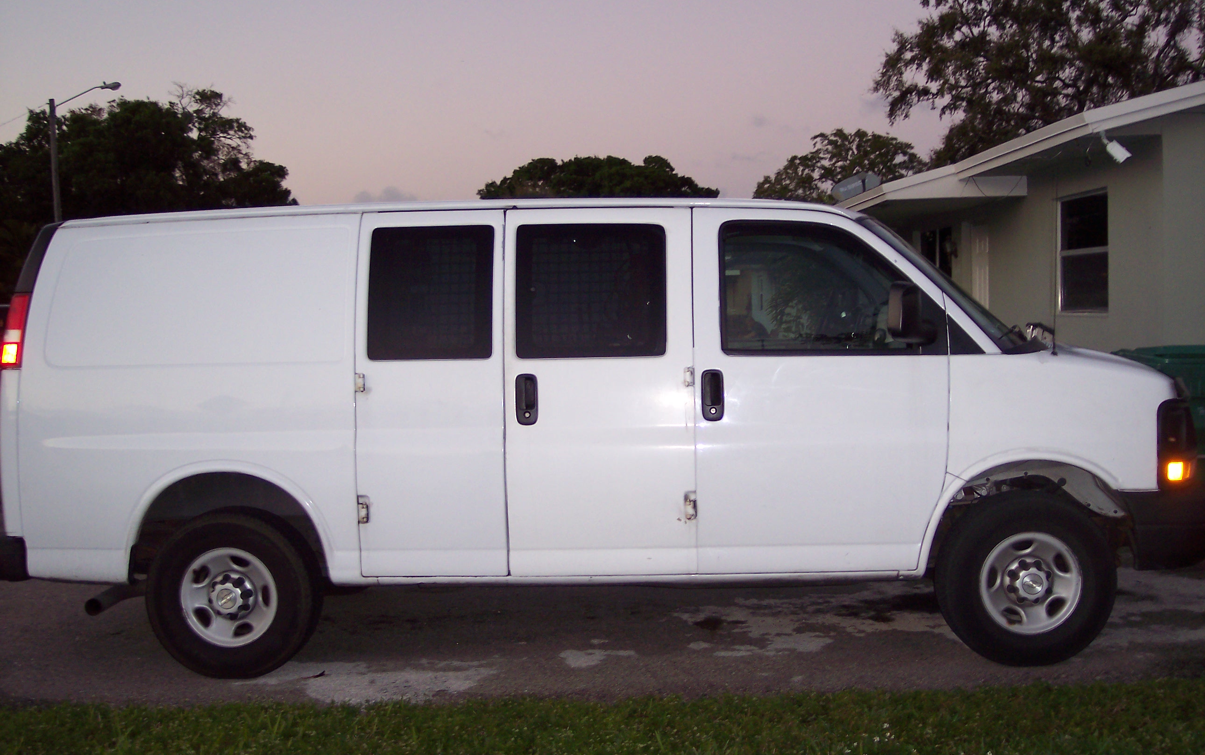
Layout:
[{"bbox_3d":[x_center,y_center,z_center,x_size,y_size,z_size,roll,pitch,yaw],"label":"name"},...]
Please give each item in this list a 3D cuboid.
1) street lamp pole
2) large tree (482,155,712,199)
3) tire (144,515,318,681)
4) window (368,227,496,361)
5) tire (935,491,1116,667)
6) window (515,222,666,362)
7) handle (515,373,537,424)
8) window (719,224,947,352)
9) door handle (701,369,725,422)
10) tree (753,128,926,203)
[{"bbox_3d":[-16.806,-4.902,43.103,2.388,9.472,0.350,-1,3,0],"label":"street lamp pole"},{"bbox_3d":[-0.040,-5.222,55.199,11.500,8.121,11.000,-1,3,0],"label":"large tree"},{"bbox_3d":[-1.614,0.939,5.838,0.733,0.727,0.230,-1,3,3],"label":"tire"},{"bbox_3d":[-0.741,-0.365,5.694,0.546,0.590,0.050,-1,-8,3],"label":"window"},{"bbox_3d":[1.811,0.853,5.679,0.733,0.727,0.230,-1,3,3],"label":"tire"},{"bbox_3d":[-0.050,-0.369,5.663,0.647,0.587,0.050,-1,-8,3],"label":"window"},{"bbox_3d":[-0.320,0.095,5.612,0.096,0.214,0.050,-1,-1,3],"label":"handle"},{"bbox_3d":[0.980,-0.380,5.615,0.954,0.577,0.060,-1,-8,3],"label":"window"},{"bbox_3d":[0.466,0.076,5.576,0.097,0.216,0.050,-1,-1,3],"label":"door handle"},{"bbox_3d":[7.878,-4.319,42.177,6.800,7.214,6.500,-1,3,0],"label":"tree"}]

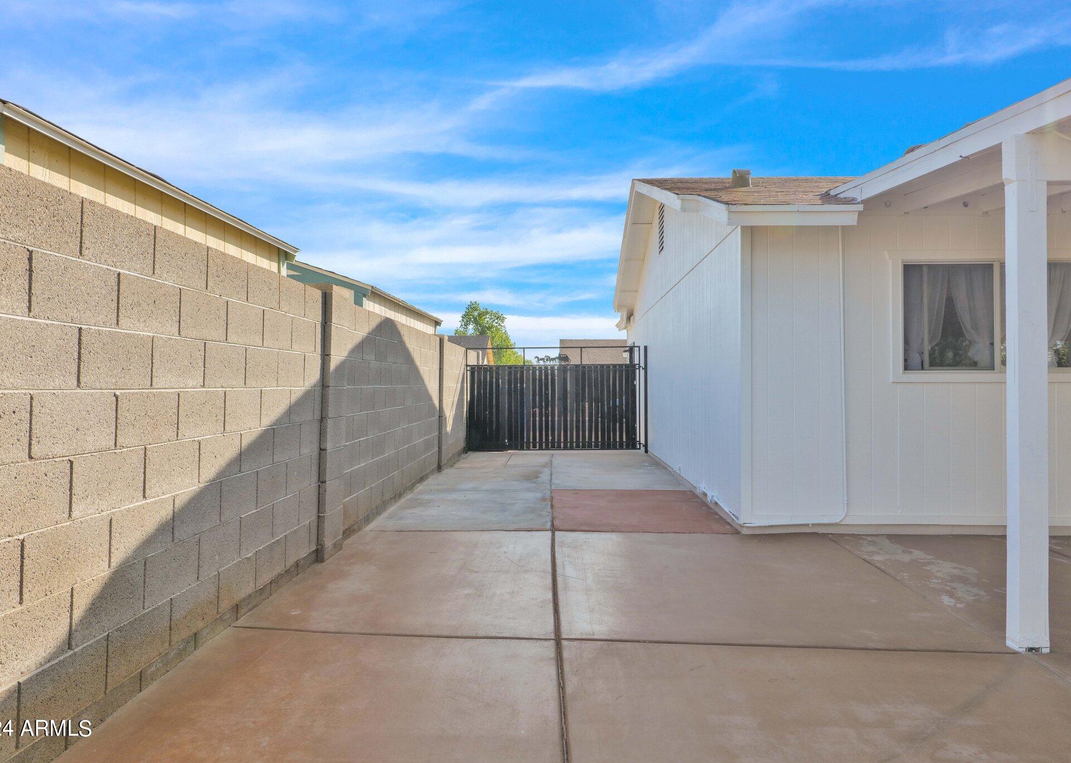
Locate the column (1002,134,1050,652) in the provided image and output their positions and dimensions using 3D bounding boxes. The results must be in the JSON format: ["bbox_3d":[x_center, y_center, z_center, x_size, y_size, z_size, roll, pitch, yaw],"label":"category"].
[{"bbox_3d":[2.317,0.056,3.295,0.140,2.410,0.092,0,0,2],"label":"column"}]

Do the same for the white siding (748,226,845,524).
[{"bbox_3d":[2.031,-0.049,5.460,0.755,2.320,0.050,0,0,2],"label":"white siding"}]

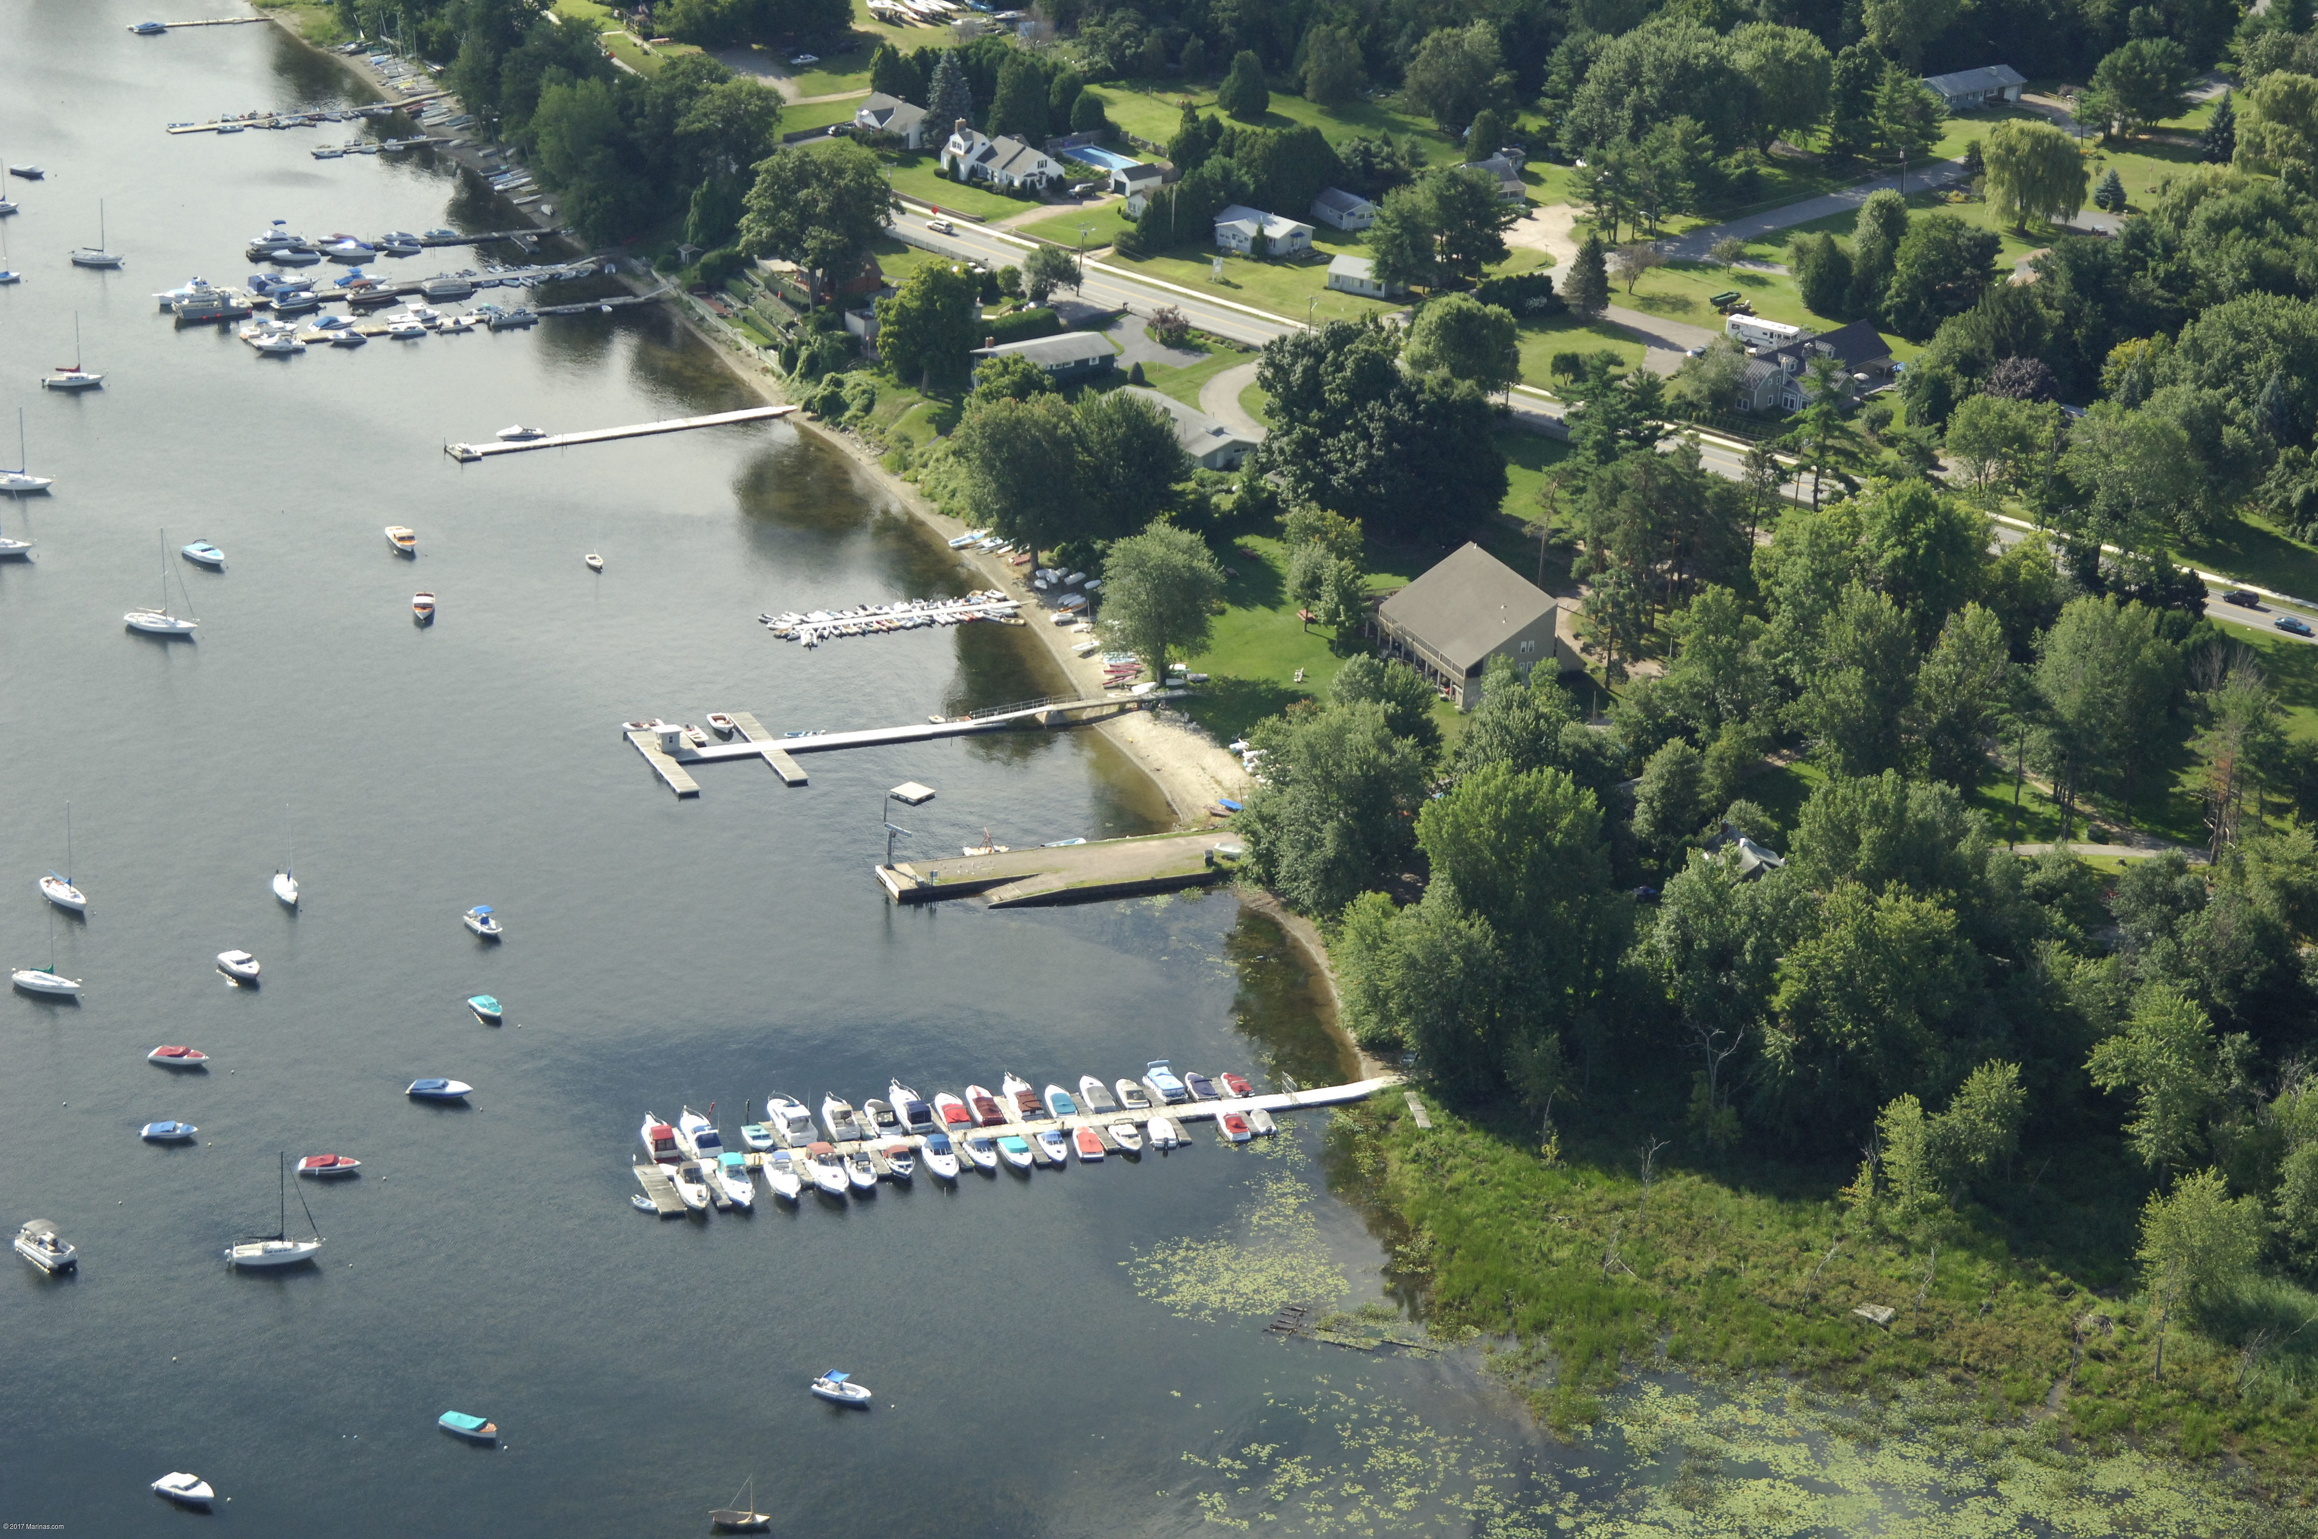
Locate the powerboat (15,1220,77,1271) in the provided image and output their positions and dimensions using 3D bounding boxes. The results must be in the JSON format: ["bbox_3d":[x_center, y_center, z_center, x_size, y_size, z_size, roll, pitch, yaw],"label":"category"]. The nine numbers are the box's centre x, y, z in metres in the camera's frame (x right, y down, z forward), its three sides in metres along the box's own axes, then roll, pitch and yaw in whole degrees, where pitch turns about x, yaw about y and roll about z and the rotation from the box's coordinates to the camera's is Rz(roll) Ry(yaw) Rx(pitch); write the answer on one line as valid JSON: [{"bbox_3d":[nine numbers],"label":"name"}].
[{"bbox_3d":[-105.190,44.830,528.860,6.270,2.550,2.550,21,28,39],"label":"powerboat"}]

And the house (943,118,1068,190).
[{"bbox_3d":[-24.637,-97.594,888.190,12.310,7.290,17.530,-16,28,-37],"label":"house"}]

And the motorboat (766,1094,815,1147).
[{"bbox_3d":[-37.162,35.064,564.410,2.960,2.660,8.670,-5,23,-18],"label":"motorboat"}]

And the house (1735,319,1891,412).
[{"bbox_3d":[91.640,-55.510,771.050,14.200,6.370,28.700,19,27,37],"label":"house"}]

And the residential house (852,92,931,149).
[{"bbox_3d":[-40.530,-102.150,879.260,9.800,5.200,15.600,-15,27,-36],"label":"residential house"}]

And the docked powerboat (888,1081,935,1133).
[{"bbox_3d":[-25.424,33.996,568.469,2.760,2.460,8.960,-5,23,-18],"label":"docked powerboat"}]

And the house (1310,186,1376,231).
[{"bbox_3d":[29.498,-87.614,873.230,7.290,3.940,9.160,-11,25,-29],"label":"house"}]

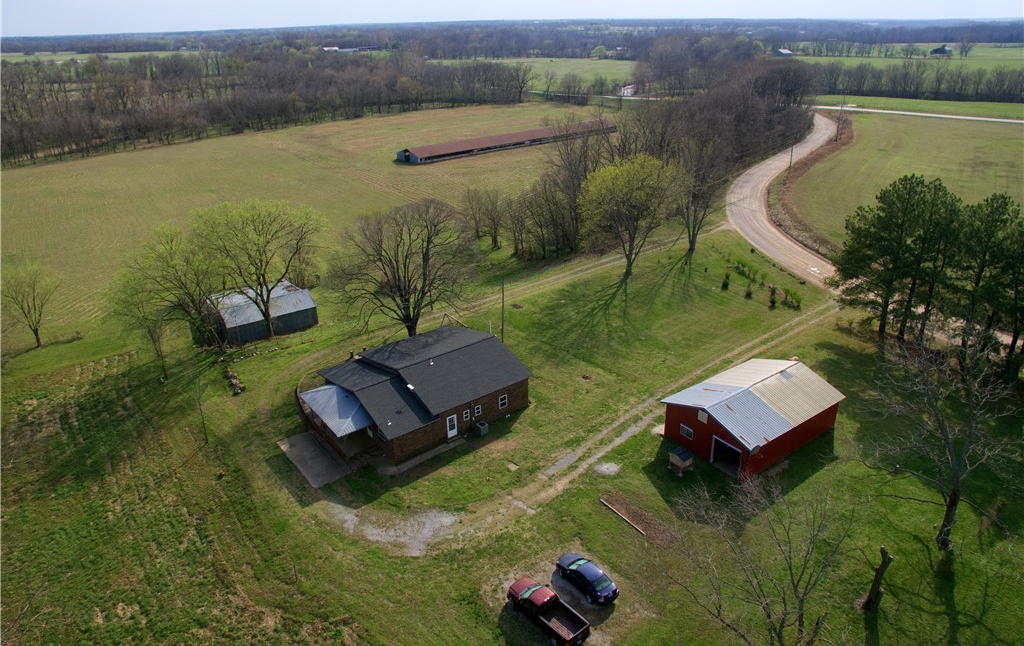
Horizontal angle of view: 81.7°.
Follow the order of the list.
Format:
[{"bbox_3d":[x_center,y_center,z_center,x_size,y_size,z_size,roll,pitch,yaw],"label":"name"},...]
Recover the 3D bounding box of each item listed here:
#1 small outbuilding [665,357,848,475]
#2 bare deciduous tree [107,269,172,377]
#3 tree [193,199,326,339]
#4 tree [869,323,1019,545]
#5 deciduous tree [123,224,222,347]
[{"bbox_3d":[20.779,7.475,51.302,12.930,5.200,8.800,-18,32,-30],"label":"small outbuilding"},{"bbox_3d":[-36.731,0.568,59.273,6.000,11.900,6.000,-18,32,-30],"label":"bare deciduous tree"},{"bbox_3d":[-27.768,-5.614,66.746,14.300,15.800,14.300,-13,30,-22],"label":"tree"},{"bbox_3d":[28.840,8.102,38.443,8.800,15.600,8.800,-25,36,-39],"label":"tree"},{"bbox_3d":[-36.556,-3.768,65.409,10.200,14.000,10.200,-16,31,-27],"label":"deciduous tree"}]

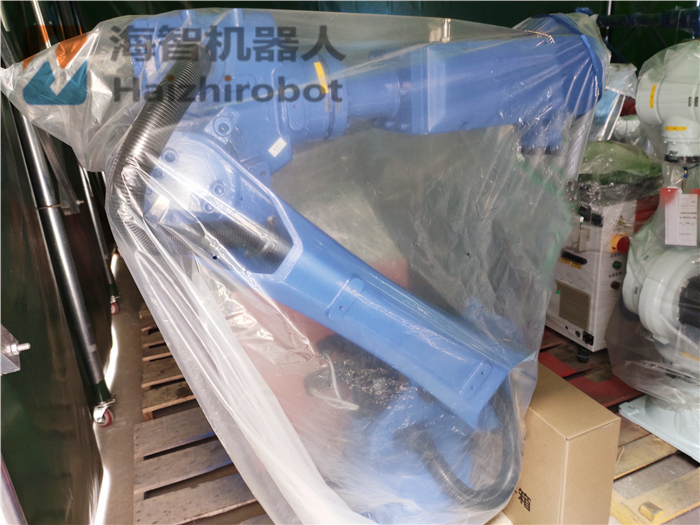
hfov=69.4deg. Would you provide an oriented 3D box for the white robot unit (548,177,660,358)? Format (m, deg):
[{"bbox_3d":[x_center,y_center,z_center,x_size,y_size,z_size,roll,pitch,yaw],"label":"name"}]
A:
[{"bbox_3d":[0.895,0.010,1.876,0.215,0.567,0.284,-12,20,-19],"label":"white robot unit"}]

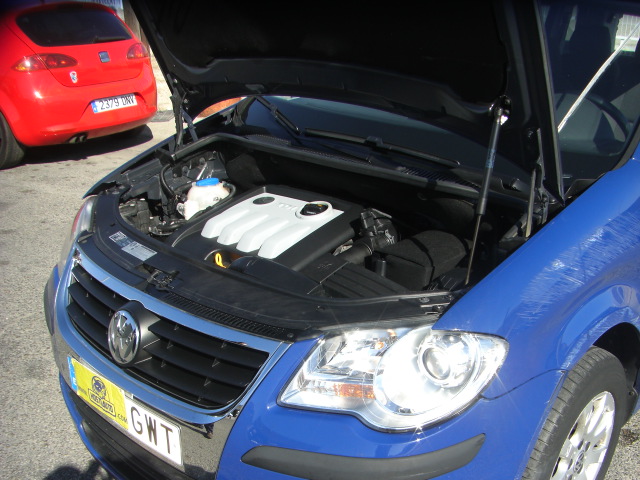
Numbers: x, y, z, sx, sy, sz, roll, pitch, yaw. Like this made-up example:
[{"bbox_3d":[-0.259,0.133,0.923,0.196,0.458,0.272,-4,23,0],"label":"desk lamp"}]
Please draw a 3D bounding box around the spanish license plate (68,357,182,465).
[{"bbox_3d":[-0.518,0.442,1.860,0.520,0.110,0.020,16,26,40],"label":"spanish license plate"}]

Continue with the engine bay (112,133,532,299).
[{"bbox_3d":[-0.119,0.005,2.165,1.360,0.400,0.760,16,26,40],"label":"engine bay"}]

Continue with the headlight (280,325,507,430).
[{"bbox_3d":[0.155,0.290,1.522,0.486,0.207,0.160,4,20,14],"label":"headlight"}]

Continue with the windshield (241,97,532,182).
[{"bbox_3d":[0.437,-0.653,2.574,1.420,0.200,0.880,16,62,40],"label":"windshield"}]

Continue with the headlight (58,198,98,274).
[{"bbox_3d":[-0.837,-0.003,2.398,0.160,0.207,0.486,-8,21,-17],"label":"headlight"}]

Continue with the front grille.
[{"bbox_3d":[-0.468,0.242,1.850,0.860,0.200,0.150,16,26,40],"label":"front grille"}]

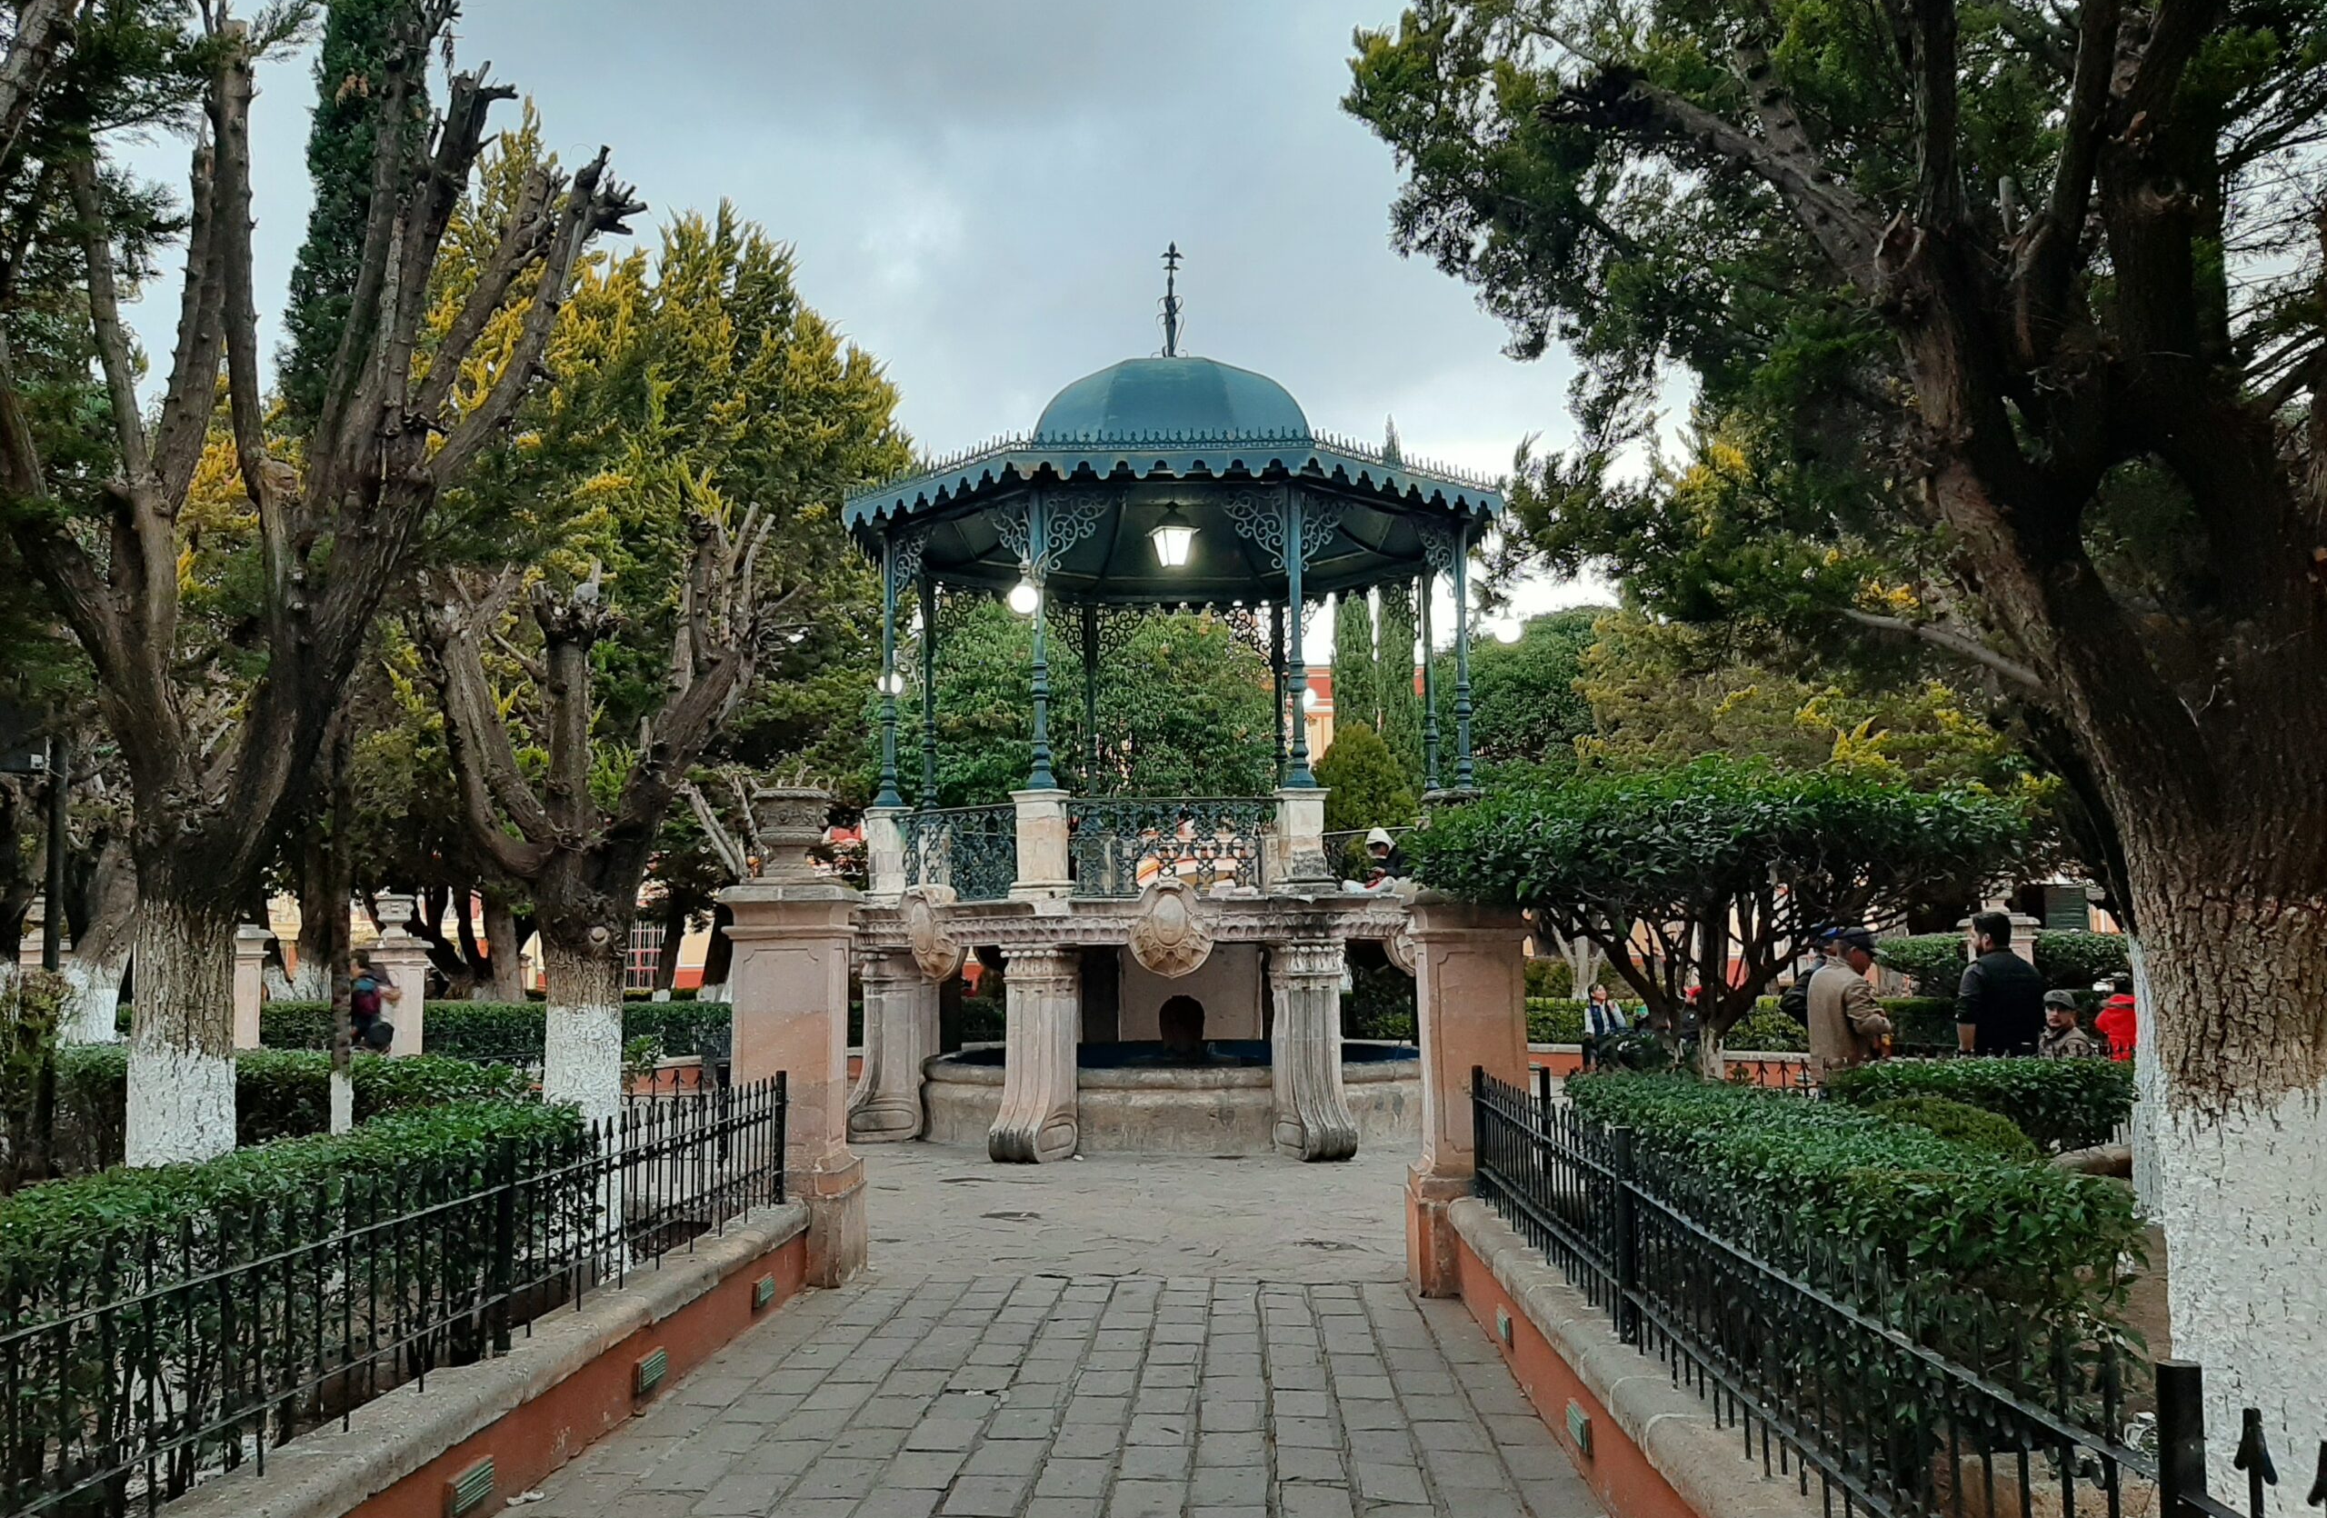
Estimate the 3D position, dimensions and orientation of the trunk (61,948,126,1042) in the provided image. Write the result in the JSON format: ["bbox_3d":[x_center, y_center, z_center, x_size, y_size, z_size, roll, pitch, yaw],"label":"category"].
[{"bbox_3d":[-9.081,2.299,14.838,0.550,1.330,0.500,0,-7,0],"label":"trunk"}]

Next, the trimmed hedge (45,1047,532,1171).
[{"bbox_3d":[-5.737,2.175,10.713,5.000,0.750,0.950,-6,-9,37],"label":"trimmed hedge"}]

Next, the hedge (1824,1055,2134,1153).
[{"bbox_3d":[4.086,1.808,8.692,1.800,0.600,0.650,4,-8,-30],"label":"hedge"}]

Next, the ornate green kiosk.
[{"bbox_3d":[0.128,-0.785,17.334,6.000,8.780,6.000,-1,-7,2],"label":"ornate green kiosk"}]

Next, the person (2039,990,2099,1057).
[{"bbox_3d":[5.554,2.084,10.620,0.520,1.360,0.500,-5,-8,30],"label":"person"}]

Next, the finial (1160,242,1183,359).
[{"bbox_3d":[0.093,-4.687,17.821,0.230,1.230,0.230,-1,-7,2],"label":"finial"}]

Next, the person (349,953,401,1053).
[{"bbox_3d":[-6.916,2.542,15.208,0.450,1.740,0.500,-3,-8,21],"label":"person"}]

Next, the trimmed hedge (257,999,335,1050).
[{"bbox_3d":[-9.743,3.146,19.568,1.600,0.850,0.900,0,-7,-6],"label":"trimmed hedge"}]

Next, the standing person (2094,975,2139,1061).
[{"bbox_3d":[7.570,2.398,13.806,0.420,1.380,0.320,-1,-7,6],"label":"standing person"}]

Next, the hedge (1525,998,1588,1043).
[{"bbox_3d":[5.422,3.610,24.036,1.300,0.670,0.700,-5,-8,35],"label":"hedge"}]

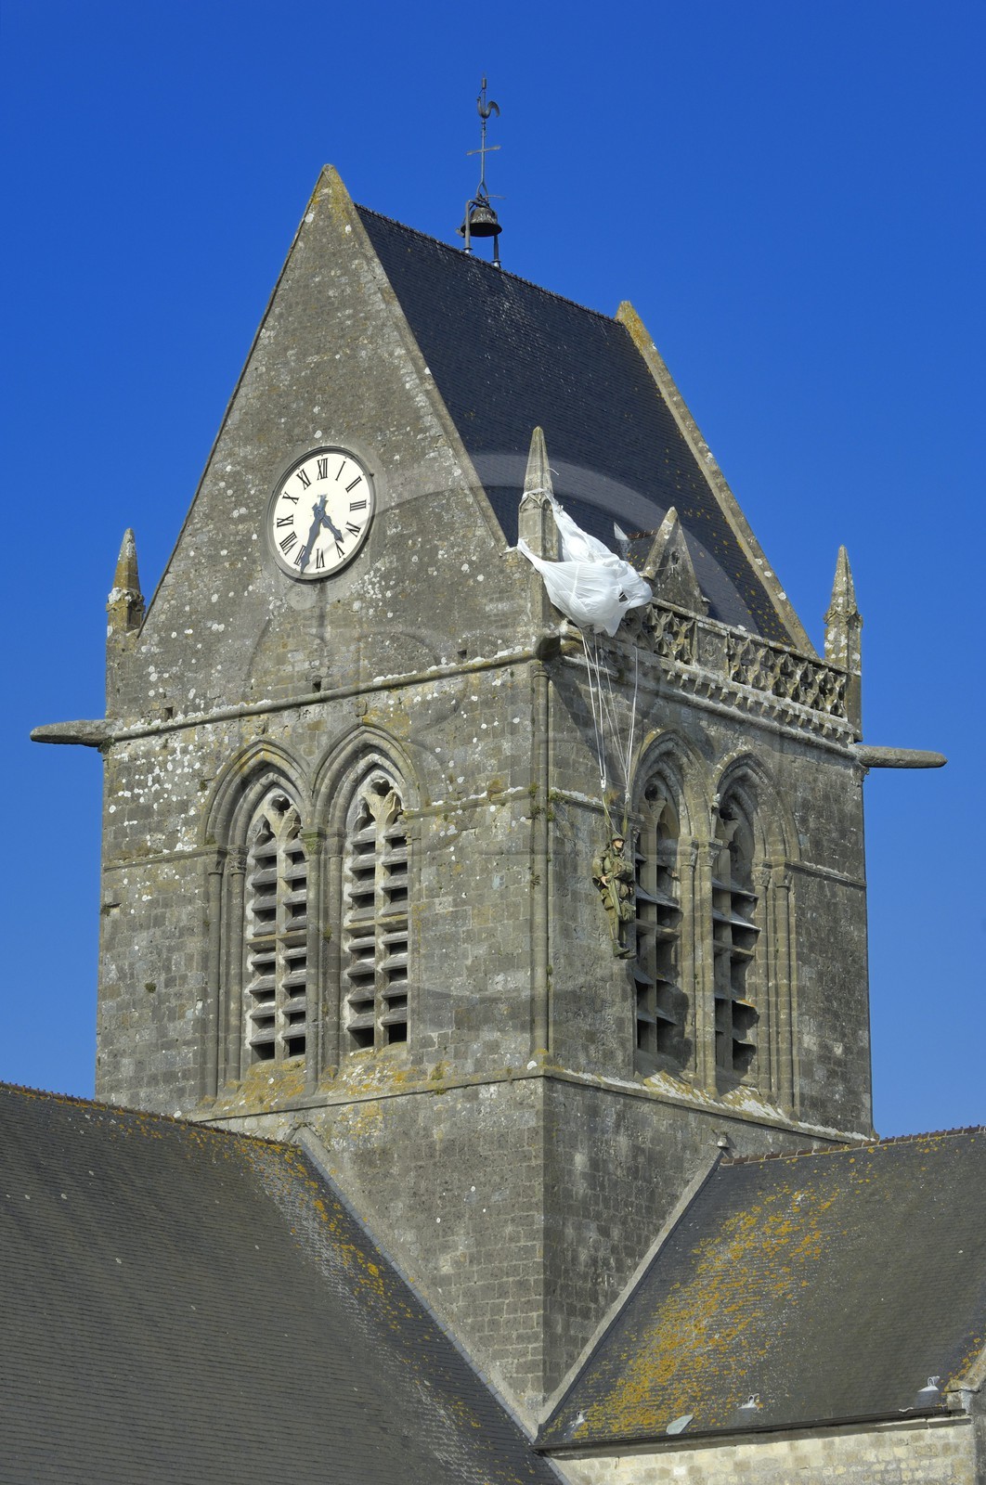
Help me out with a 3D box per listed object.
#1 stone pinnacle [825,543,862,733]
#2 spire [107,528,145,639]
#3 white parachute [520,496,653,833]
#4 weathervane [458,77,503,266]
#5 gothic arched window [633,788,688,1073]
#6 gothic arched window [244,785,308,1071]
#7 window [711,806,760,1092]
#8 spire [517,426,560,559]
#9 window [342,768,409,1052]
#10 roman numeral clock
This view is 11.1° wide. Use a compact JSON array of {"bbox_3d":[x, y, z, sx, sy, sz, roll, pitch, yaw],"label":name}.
[{"bbox_3d":[5.370,-1.592,77.668,0.406,2.906,0.406,-10,-17,36],"label":"stone pinnacle"},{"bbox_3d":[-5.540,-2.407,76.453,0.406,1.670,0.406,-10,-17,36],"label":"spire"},{"bbox_3d":[1.394,-1.102,72.782,1.000,4.900,2.450,-10,-17,36],"label":"white parachute"},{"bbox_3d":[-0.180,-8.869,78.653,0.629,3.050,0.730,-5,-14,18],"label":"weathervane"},{"bbox_3d":[2.357,2.668,74.010,0.350,4.350,1.260,-10,-17,36],"label":"gothic arched window"},{"bbox_3d":[-3.136,2.685,74.600,1.260,4.150,0.350,-10,-17,36],"label":"gothic arched window"},{"bbox_3d":[3.519,2.947,75.527,0.350,4.350,1.260,-10,-17,36],"label":"window"},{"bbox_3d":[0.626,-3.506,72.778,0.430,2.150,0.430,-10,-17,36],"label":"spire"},{"bbox_3d":[-1.620,2.408,73.489,1.260,4.200,0.350,-10,-17,36],"label":"window"},{"bbox_3d":[-2.569,-3.385,74.869,2.000,2.000,0.160,-10,-17,36],"label":"roman numeral clock"}]

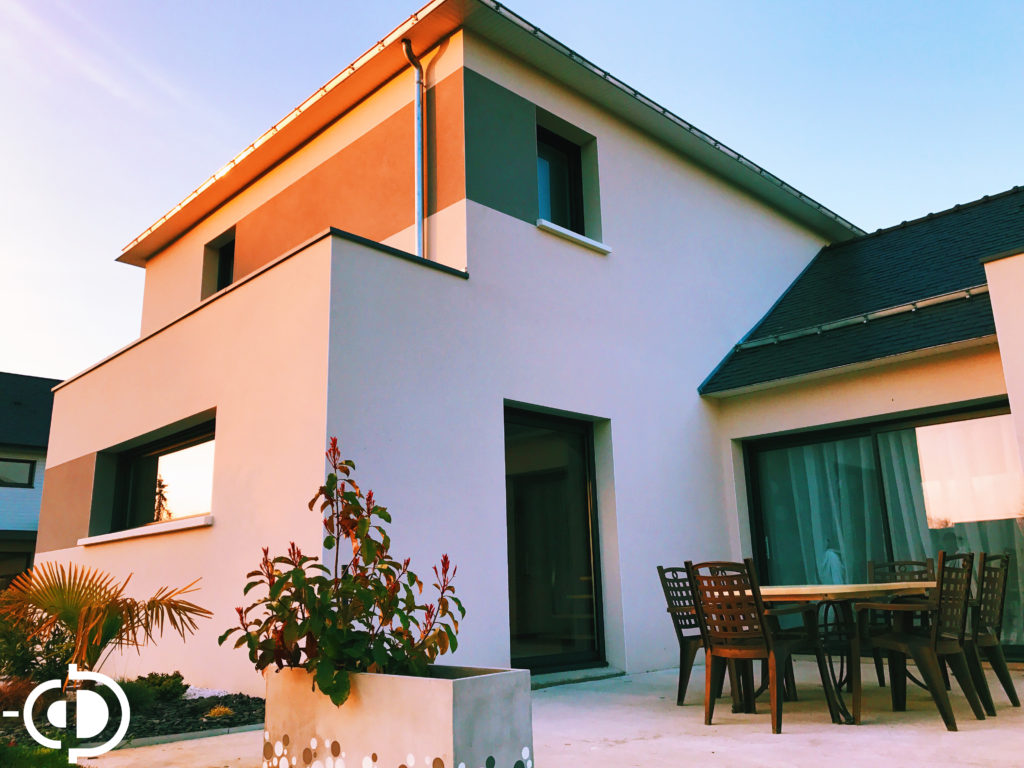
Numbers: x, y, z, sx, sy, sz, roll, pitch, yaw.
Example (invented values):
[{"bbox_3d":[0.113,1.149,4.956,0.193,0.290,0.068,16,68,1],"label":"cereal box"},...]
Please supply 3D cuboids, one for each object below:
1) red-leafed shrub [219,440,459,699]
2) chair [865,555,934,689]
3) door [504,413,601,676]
[{"bbox_3d":[-0.701,0.750,3.426,0.950,1.030,0.780,1,-14,-11],"label":"red-leafed shrub"},{"bbox_3d":[2.663,1.674,5.760,0.585,0.877,0.595,12,-19,-43],"label":"chair"},{"bbox_3d":[0.280,1.330,7.103,1.350,2.204,0.090,12,-19,-43],"label":"door"}]

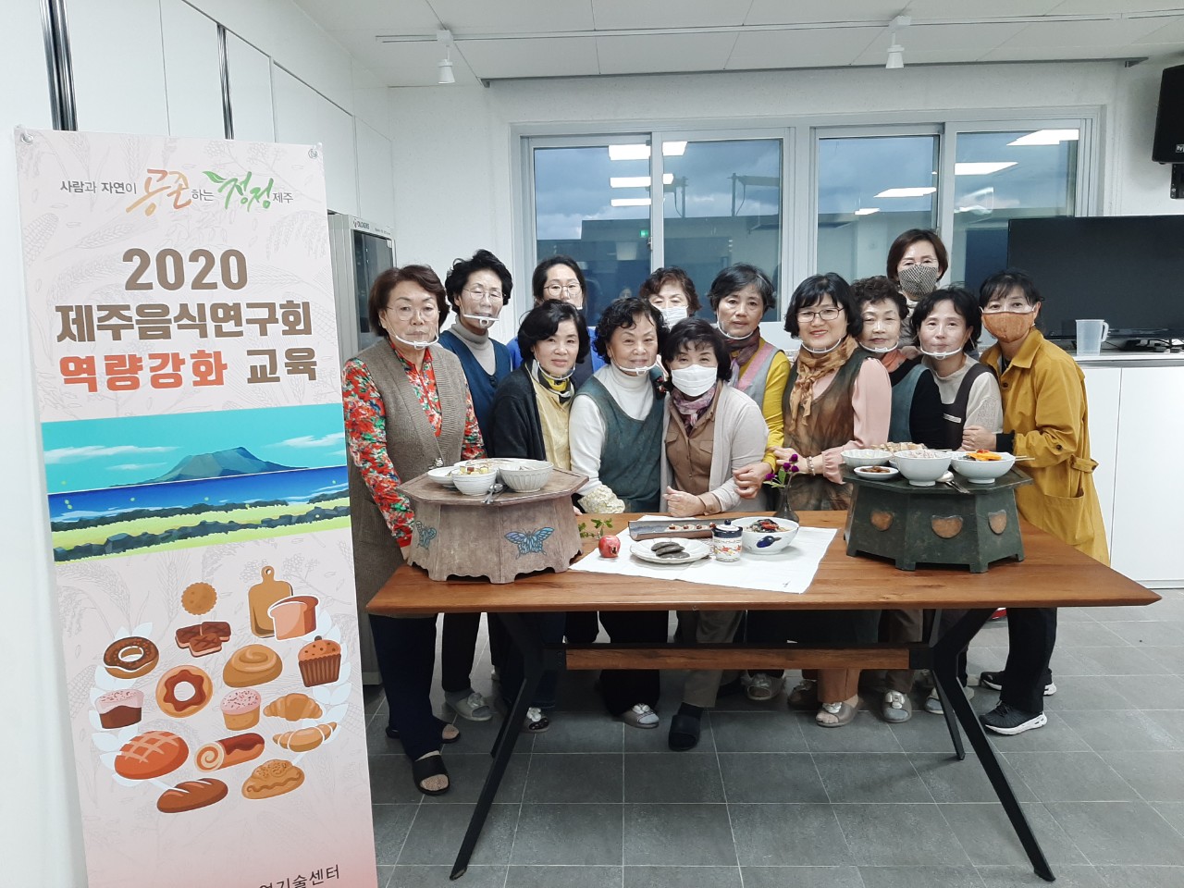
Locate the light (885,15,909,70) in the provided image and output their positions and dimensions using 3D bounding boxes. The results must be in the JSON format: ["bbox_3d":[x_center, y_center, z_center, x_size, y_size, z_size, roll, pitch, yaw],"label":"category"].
[{"bbox_3d":[1.260,-1.658,3.675,0.100,0.205,0.110,-1,8,3],"label":"light"}]

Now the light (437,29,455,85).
[{"bbox_3d":[-0.603,-1.602,3.680,0.080,0.230,0.080,-1,8,3],"label":"light"}]

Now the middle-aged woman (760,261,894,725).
[{"bbox_3d":[0.803,0.193,3.057,0.440,1.540,0.370,5,10,38],"label":"middle-aged woman"}]

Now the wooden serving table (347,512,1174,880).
[{"bbox_3d":[0.400,0.675,2.494,1.780,0.770,0.900,-1,8,3],"label":"wooden serving table"}]

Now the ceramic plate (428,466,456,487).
[{"bbox_3d":[-0.374,0.093,2.372,0.122,0.037,0.122,-2,8,0],"label":"ceramic plate"}]

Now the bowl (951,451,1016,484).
[{"bbox_3d":[0.977,0.060,2.224,0.148,0.064,0.148,-1,8,3],"label":"bowl"}]

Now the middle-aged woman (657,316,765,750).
[{"bbox_3d":[0.405,0.279,3.025,0.430,1.400,0.460,1,8,16],"label":"middle-aged woman"}]

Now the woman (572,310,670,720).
[{"bbox_3d":[0.109,0.235,3.102,0.410,1.480,0.340,-5,9,-21],"label":"woman"}]

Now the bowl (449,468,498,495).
[{"bbox_3d":[-0.297,0.098,2.262,0.118,0.058,0.118,-1,8,0],"label":"bowl"}]

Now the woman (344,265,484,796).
[{"bbox_3d":[-0.509,0.261,2.712,0.480,1.580,0.440,-6,9,-29],"label":"woman"}]

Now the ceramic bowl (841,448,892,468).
[{"bbox_3d":[0.788,0.043,2.551,0.146,0.042,0.146,0,8,12],"label":"ceramic bowl"}]

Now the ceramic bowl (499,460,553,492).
[{"bbox_3d":[-0.166,0.088,2.274,0.142,0.063,0.142,-2,8,0],"label":"ceramic bowl"}]

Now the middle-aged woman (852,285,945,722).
[{"bbox_3d":[1.054,0.189,3.076,0.410,1.530,0.340,3,9,30],"label":"middle-aged woman"}]

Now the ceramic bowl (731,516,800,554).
[{"bbox_3d":[0.470,0.253,2.407,0.178,0.072,0.178,-1,8,3],"label":"ceramic bowl"}]

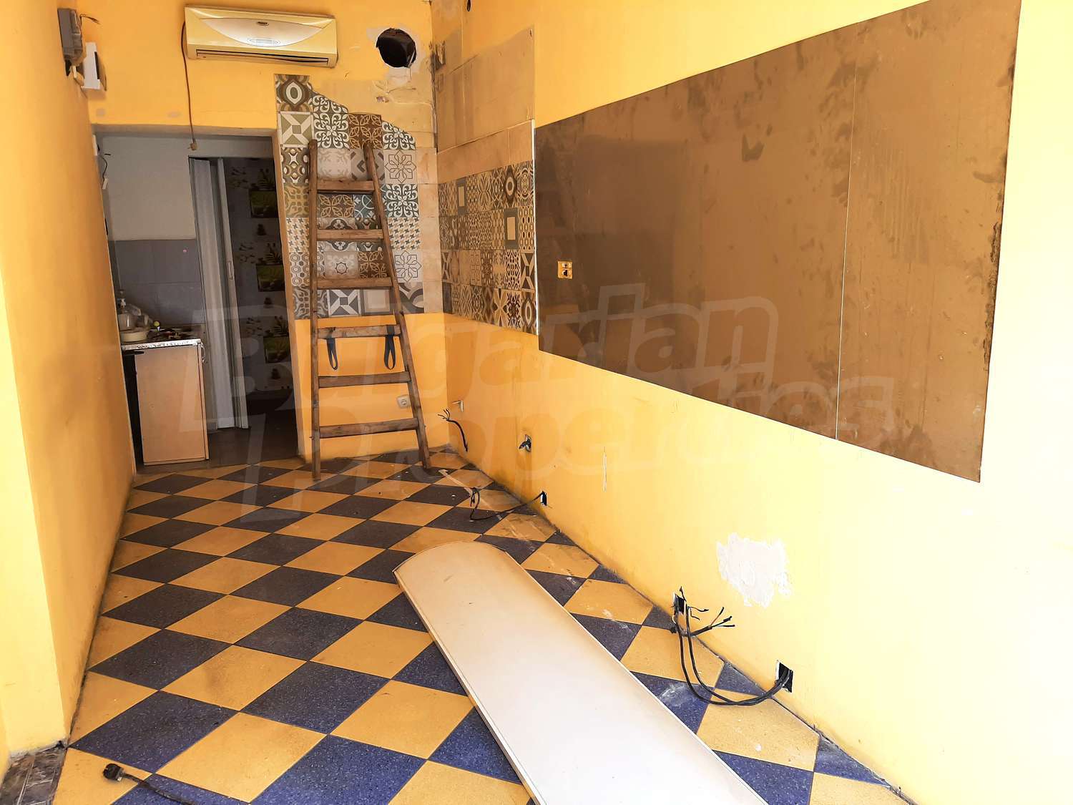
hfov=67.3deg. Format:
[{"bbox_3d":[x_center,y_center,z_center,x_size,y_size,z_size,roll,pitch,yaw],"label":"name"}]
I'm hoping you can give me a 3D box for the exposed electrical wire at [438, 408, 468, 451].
[{"bbox_3d":[-0.508,0.173,4.888,0.155,0.270,0.090,-5,11,-22],"label":"exposed electrical wire"}]

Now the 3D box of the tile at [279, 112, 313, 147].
[{"bbox_3d":[-1.381,-1.568,4.646,0.198,0.198,0.010,-6,13,-21],"label":"tile"}]

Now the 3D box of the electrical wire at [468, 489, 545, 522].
[{"bbox_3d":[-0.151,0.485,3.856,0.327,0.148,0.198,-6,13,-21],"label":"electrical wire"}]

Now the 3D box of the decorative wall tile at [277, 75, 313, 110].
[{"bbox_3d":[-1.386,-1.762,4.606,0.198,0.198,0.010,-6,13,-21],"label":"decorative wall tile"}]

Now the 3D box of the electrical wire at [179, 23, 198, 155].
[{"bbox_3d":[-1.896,-1.710,4.382,0.045,0.661,0.040,-6,13,-21],"label":"electrical wire"}]

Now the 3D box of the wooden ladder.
[{"bbox_3d":[-1.048,-0.555,4.729,0.665,1.930,0.085,-5,1,-22],"label":"wooden ladder"}]

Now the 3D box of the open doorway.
[{"bbox_3d":[-1.937,-0.568,4.735,0.940,1.955,0.200,-5,11,-22],"label":"open doorway"}]

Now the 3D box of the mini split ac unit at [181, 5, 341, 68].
[{"bbox_3d":[-1.495,-1.990,4.422,0.777,0.254,0.185,-6,13,-21],"label":"mini split ac unit"}]

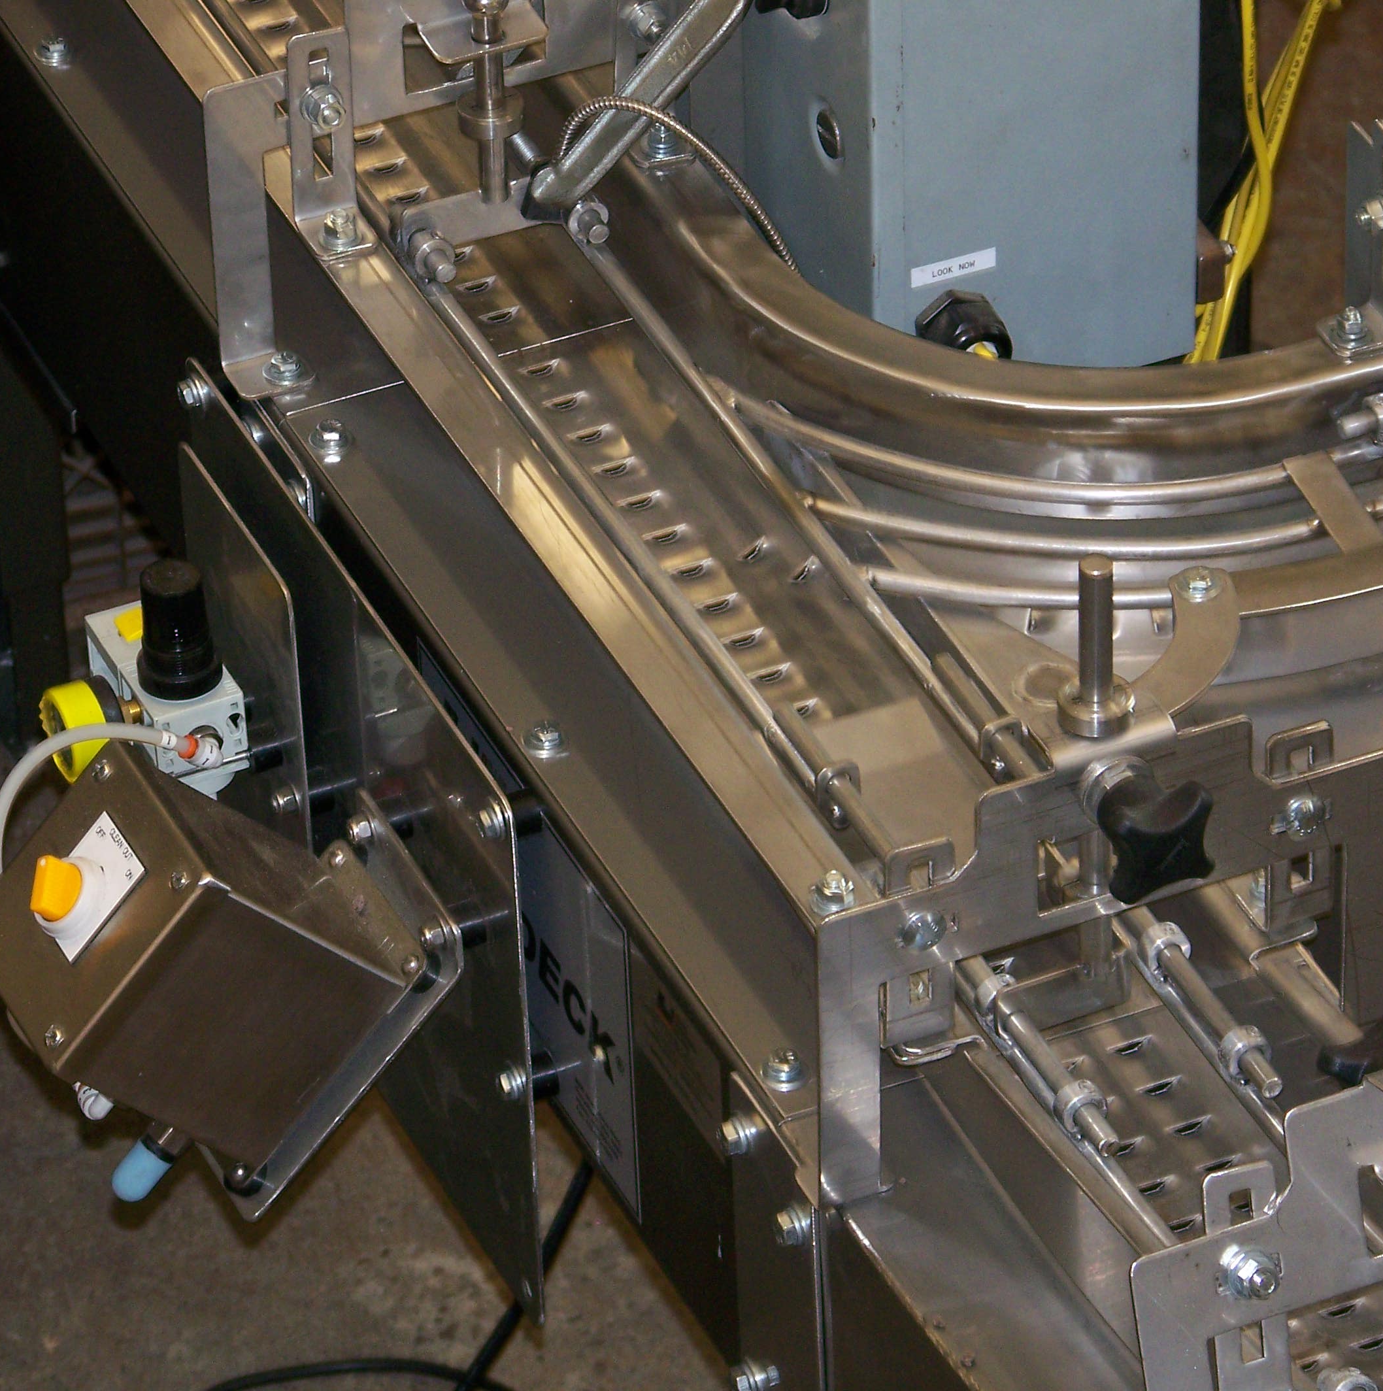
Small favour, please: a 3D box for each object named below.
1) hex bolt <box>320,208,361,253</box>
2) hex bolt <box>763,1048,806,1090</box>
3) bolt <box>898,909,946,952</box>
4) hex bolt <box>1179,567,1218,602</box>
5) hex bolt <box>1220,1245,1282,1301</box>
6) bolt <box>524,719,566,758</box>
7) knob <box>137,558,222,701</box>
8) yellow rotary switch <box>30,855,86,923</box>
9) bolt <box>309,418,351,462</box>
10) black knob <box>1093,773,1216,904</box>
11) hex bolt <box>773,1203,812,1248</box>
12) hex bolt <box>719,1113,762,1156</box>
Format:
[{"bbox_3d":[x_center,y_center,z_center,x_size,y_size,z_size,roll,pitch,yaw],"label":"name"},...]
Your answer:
[{"bbox_3d":[-0.152,-0.203,3.797,0.018,0.015,0.018,-16,40,-18],"label":"hex bolt"},{"bbox_3d":[0.035,0.143,3.373,0.016,0.011,0.016,-16,39,-18],"label":"hex bolt"},{"bbox_3d":[0.090,0.090,3.326,0.017,0.017,0.007,-16,40,-18],"label":"bolt"},{"bbox_3d":[0.203,-0.045,3.507,0.017,0.009,0.017,-16,39,-18],"label":"hex bolt"},{"bbox_3d":[0.204,0.212,3.169,0.018,0.018,0.011,-16,40,-18],"label":"hex bolt"},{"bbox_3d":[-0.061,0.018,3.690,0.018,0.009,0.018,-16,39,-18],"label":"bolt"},{"bbox_3d":[-0.222,-0.030,3.780,0.037,0.053,0.037,-1,37,1],"label":"knob"},{"bbox_3d":[-0.254,0.078,3.503,0.023,0.014,0.023,-50,41,12],"label":"yellow rotary switch"},{"bbox_3d":[-0.156,-0.114,3.796,0.018,0.008,0.018,-16,40,-18],"label":"bolt"},{"bbox_3d":[0.171,0.053,3.246,0.044,0.045,0.032,-16,39,-18],"label":"black knob"},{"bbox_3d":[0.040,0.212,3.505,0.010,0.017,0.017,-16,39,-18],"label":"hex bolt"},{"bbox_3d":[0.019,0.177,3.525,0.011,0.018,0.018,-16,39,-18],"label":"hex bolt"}]

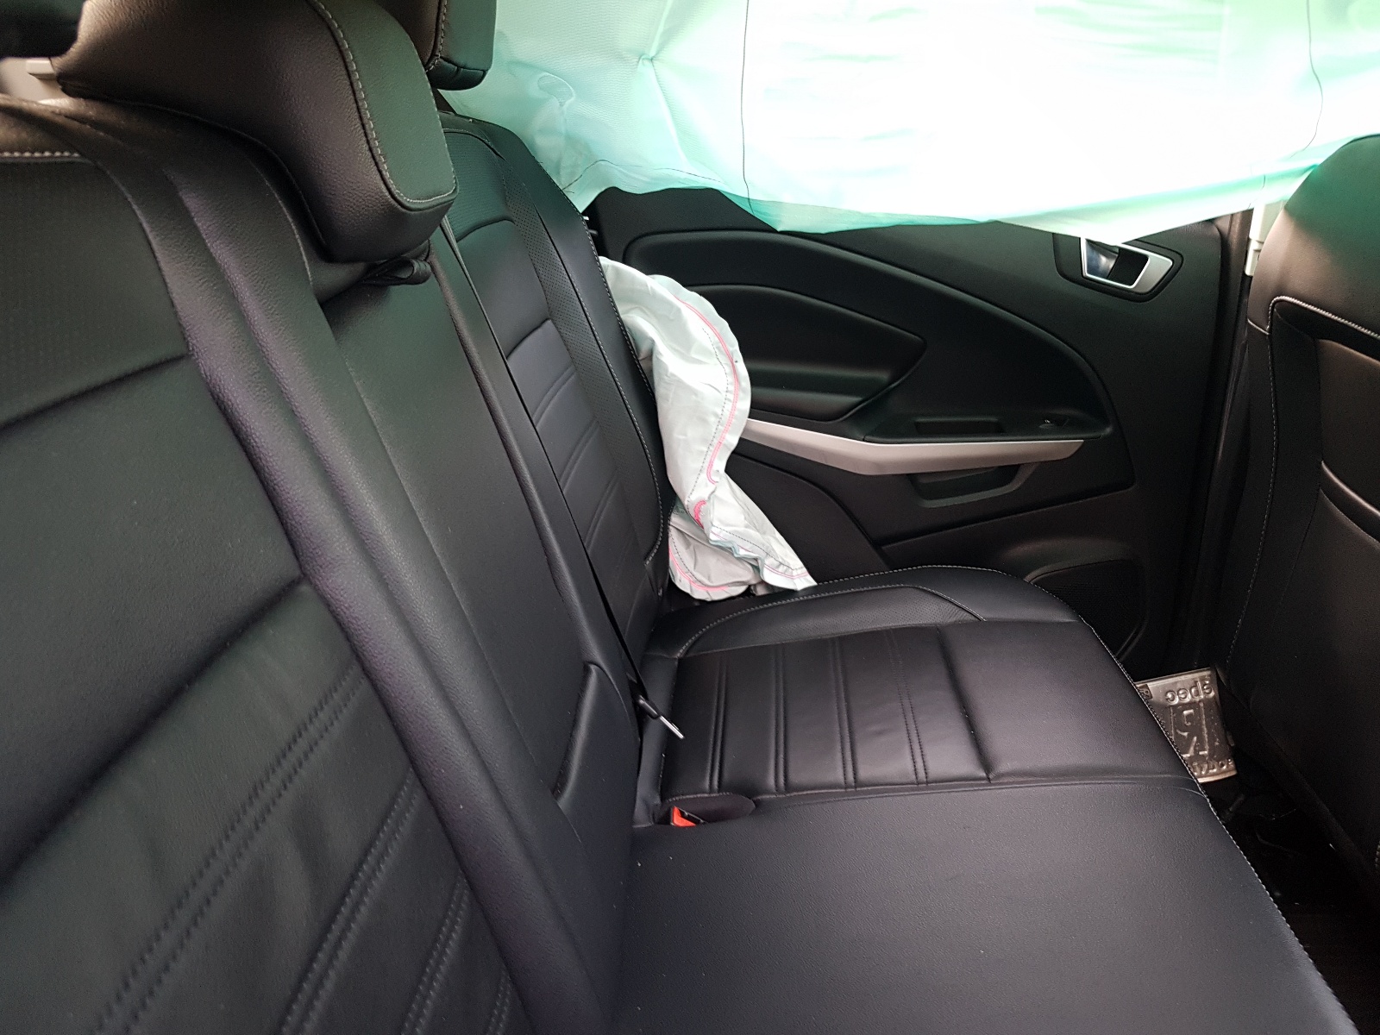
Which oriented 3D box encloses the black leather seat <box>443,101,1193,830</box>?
[{"bbox_3d":[0.121,-0.054,1.062,0.710,0.710,0.470,0,22,2],"label":"black leather seat"}]

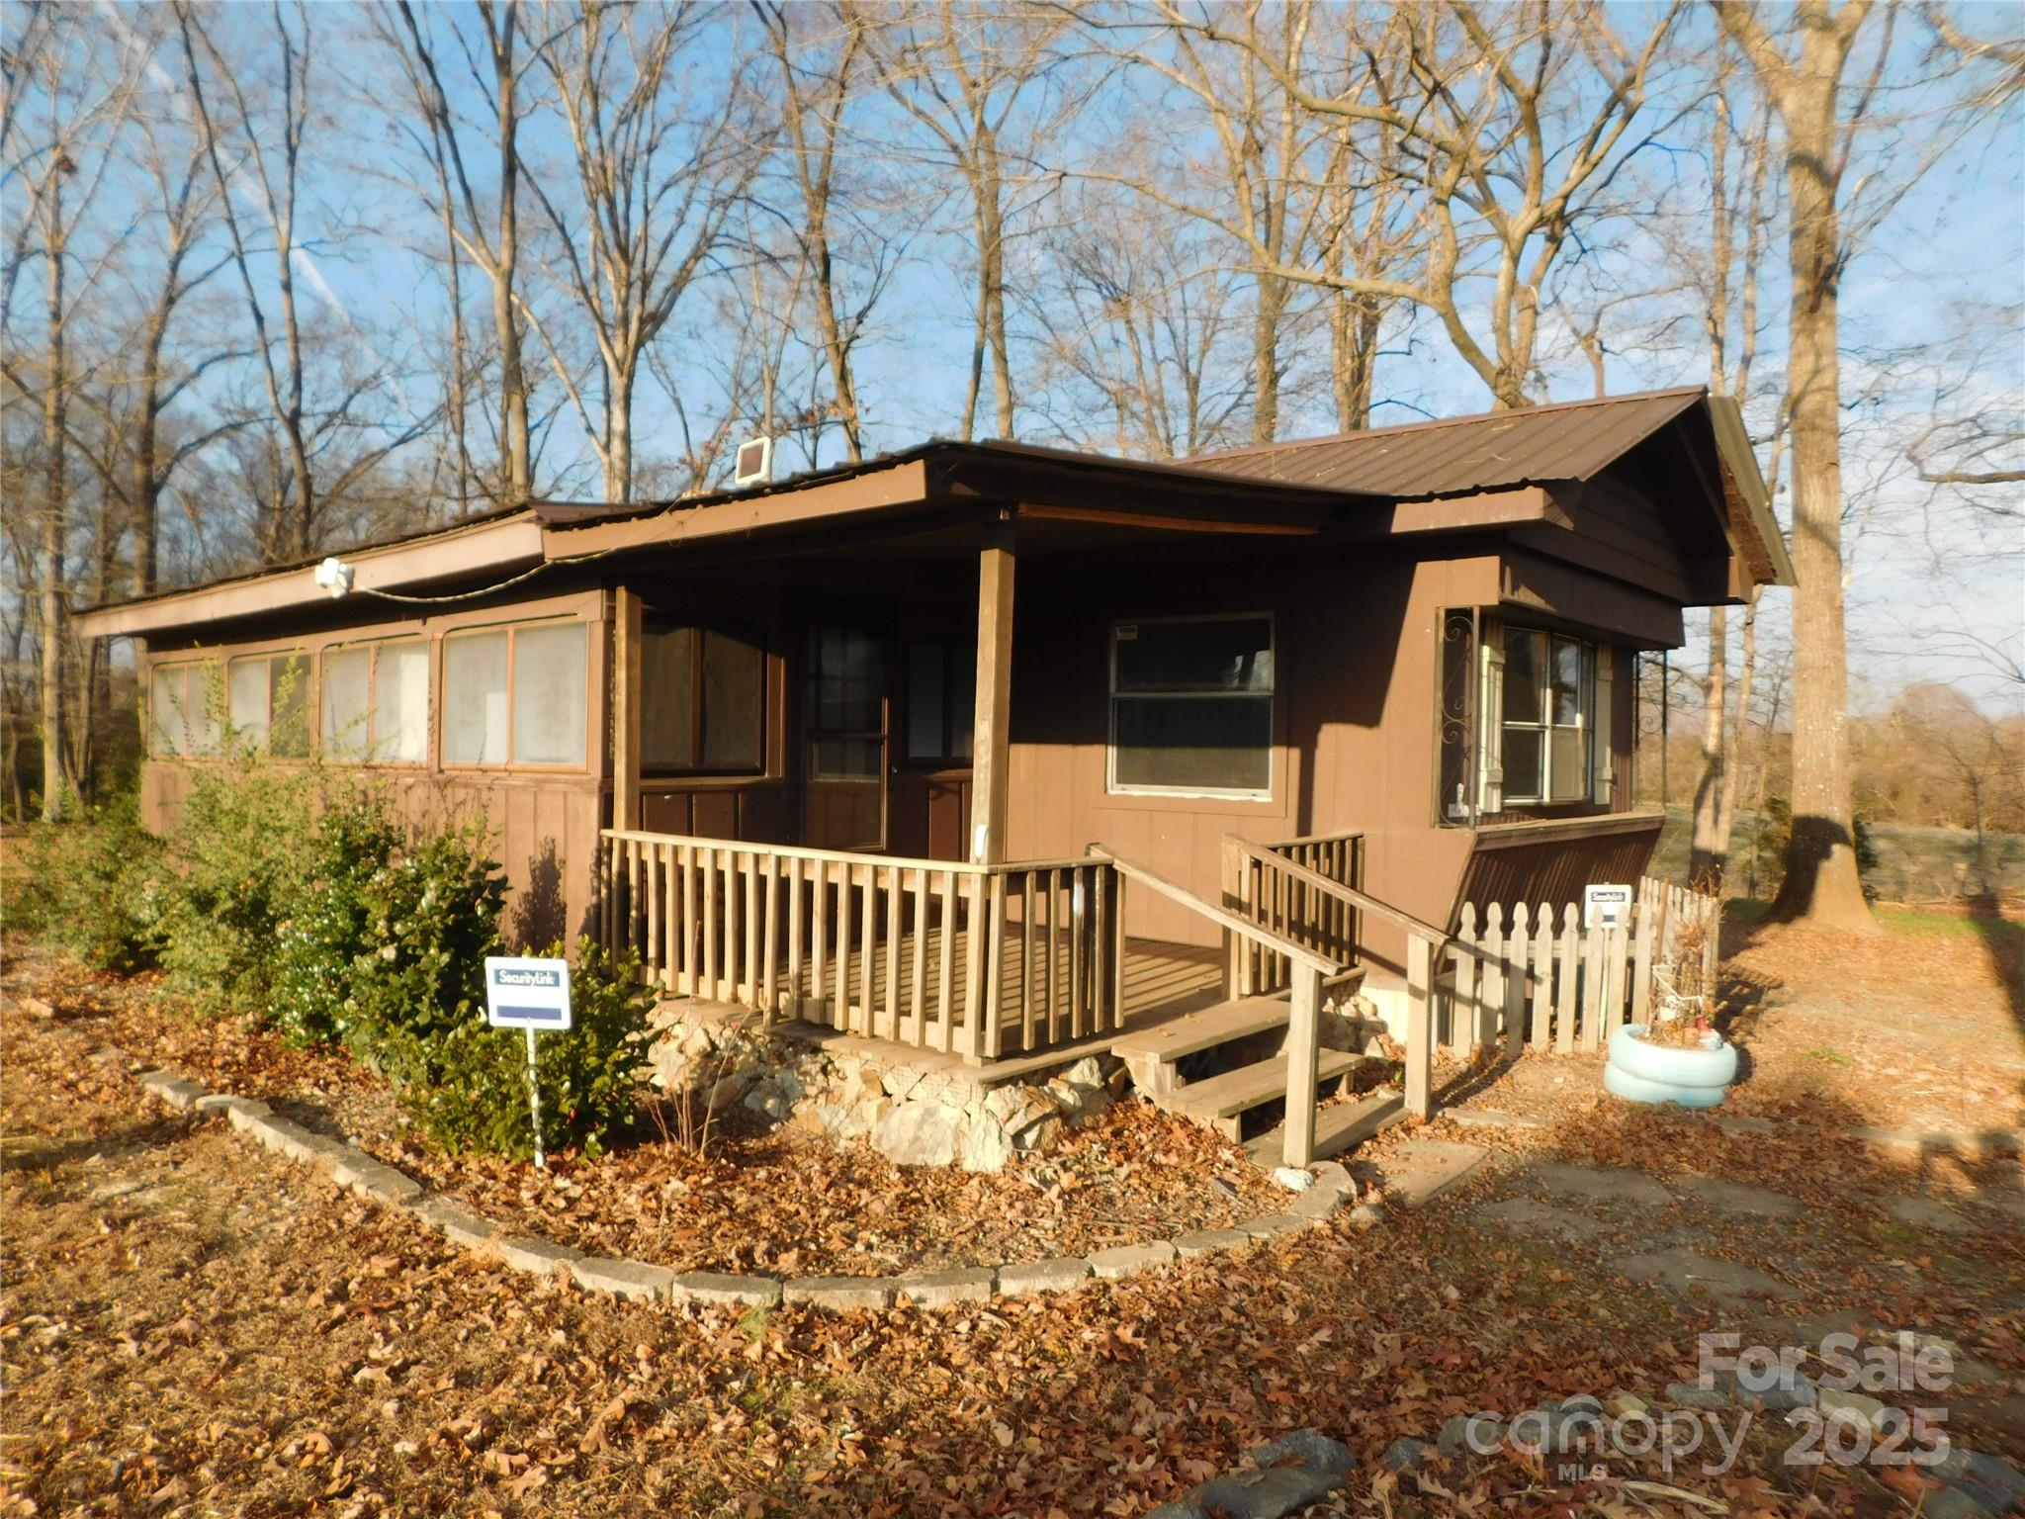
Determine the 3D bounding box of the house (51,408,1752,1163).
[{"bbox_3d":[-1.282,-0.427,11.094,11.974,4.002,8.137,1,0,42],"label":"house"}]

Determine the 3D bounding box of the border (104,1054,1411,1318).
[{"bbox_3d":[-1.576,1.546,4.968,5.690,0.130,1.740,1,0,13],"label":"border"}]

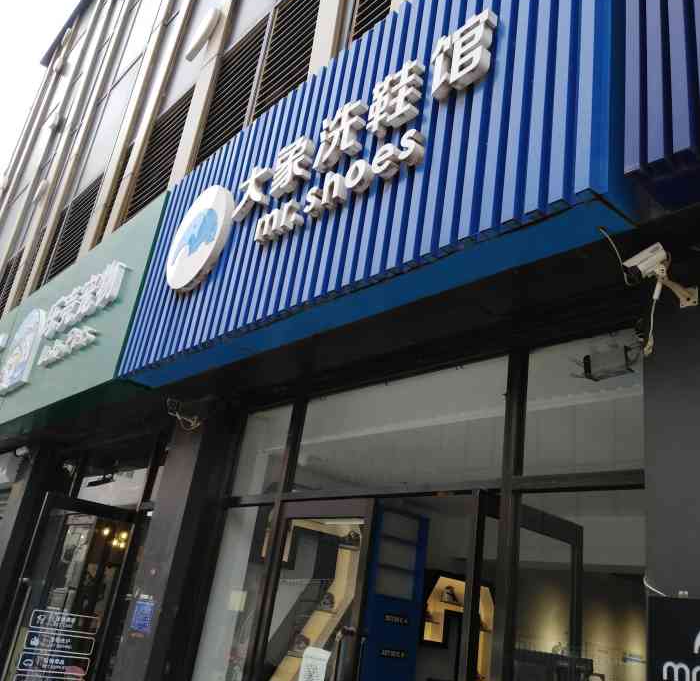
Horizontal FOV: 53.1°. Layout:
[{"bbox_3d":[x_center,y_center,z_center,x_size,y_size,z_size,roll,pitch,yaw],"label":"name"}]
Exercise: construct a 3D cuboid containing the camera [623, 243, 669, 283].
[{"bbox_3d":[1.150,-0.302,2.730,0.163,0.074,0.071,-30,-33,10],"label":"camera"}]

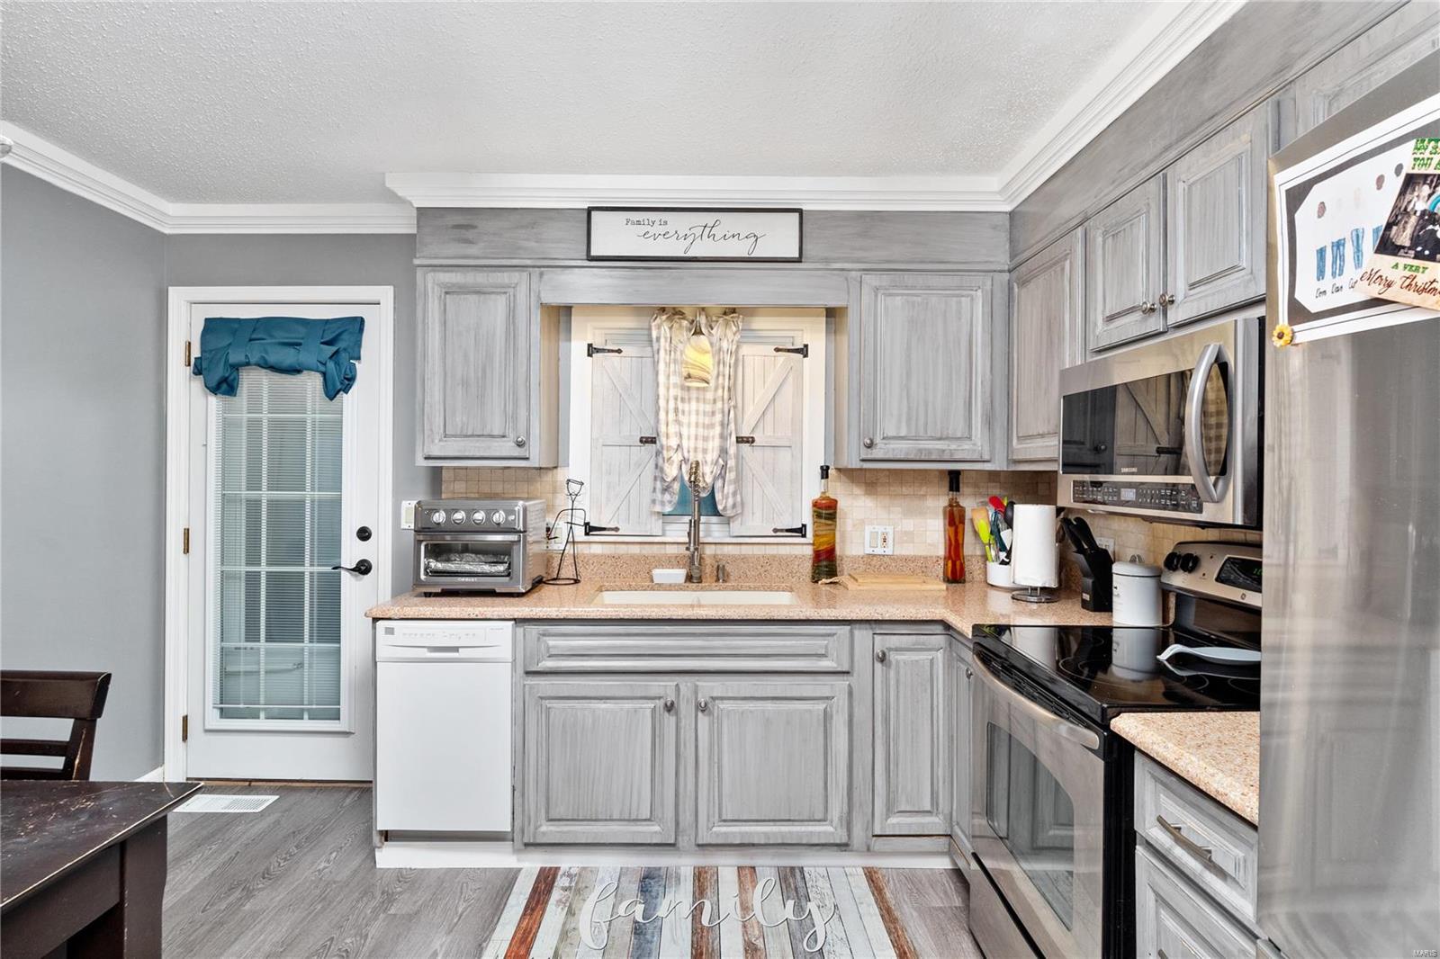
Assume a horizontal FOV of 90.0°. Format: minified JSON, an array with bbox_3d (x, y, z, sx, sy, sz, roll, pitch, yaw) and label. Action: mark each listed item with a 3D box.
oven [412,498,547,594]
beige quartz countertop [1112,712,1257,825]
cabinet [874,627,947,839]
[{"bbox_3d":[-0.902,0.252,2.740,0.403,0.343,0.350,0,0,0],"label":"oven"},{"bbox_3d":[1.093,0.486,1.222,0.649,0.037,0.440,0,1,0],"label":"beige quartz countertop"},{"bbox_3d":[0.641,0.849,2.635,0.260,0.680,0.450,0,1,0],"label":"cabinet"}]

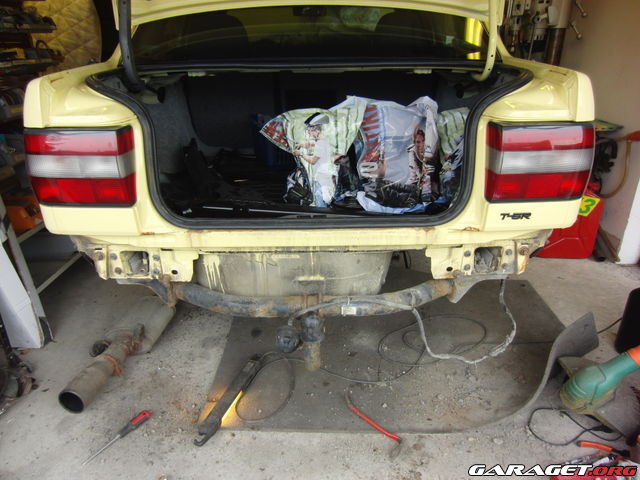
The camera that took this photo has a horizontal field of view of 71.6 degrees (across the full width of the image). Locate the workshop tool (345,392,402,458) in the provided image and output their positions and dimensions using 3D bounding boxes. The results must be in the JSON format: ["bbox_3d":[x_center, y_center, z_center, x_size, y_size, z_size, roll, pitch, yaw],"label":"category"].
[{"bbox_3d":[0.166,0.570,1.419,0.055,0.025,0.265,-17,29,-32],"label":"workshop tool"}]

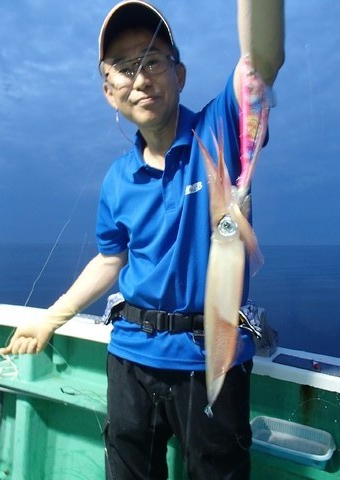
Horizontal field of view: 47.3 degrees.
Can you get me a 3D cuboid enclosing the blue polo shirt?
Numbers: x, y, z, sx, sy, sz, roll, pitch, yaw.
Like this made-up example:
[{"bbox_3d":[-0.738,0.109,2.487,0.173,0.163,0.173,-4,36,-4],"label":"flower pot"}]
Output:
[{"bbox_3d":[0.018,-0.040,0.930,0.420,0.670,0.290,0,-1,13],"label":"blue polo shirt"}]

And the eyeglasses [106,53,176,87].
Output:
[{"bbox_3d":[-0.063,-0.376,0.880,0.142,0.048,0.140,-13,14,4],"label":"eyeglasses"}]

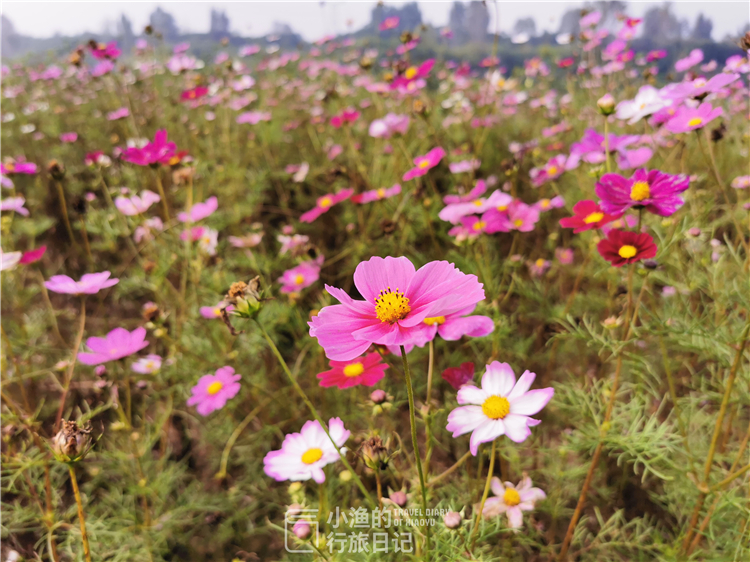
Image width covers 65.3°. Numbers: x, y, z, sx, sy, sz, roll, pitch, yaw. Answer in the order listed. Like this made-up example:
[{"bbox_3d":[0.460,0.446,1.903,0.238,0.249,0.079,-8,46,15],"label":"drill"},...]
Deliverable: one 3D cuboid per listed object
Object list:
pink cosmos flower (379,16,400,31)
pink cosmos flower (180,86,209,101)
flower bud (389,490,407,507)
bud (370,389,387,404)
[{"bbox_3d":[0.045,-0.766,1.750,0.064,0.020,0.064,-25,44,12],"label":"pink cosmos flower"},{"bbox_3d":[-0.430,-0.447,1.401,0.068,0.018,0.068,-11,29,4],"label":"pink cosmos flower"},{"bbox_3d":[0.016,0.152,0.409,0.011,0.011,0.011,0,27,0],"label":"flower bud"},{"bbox_3d":[0.003,0.087,0.440,0.011,0.011,0.011,-3,9,0],"label":"bud"}]

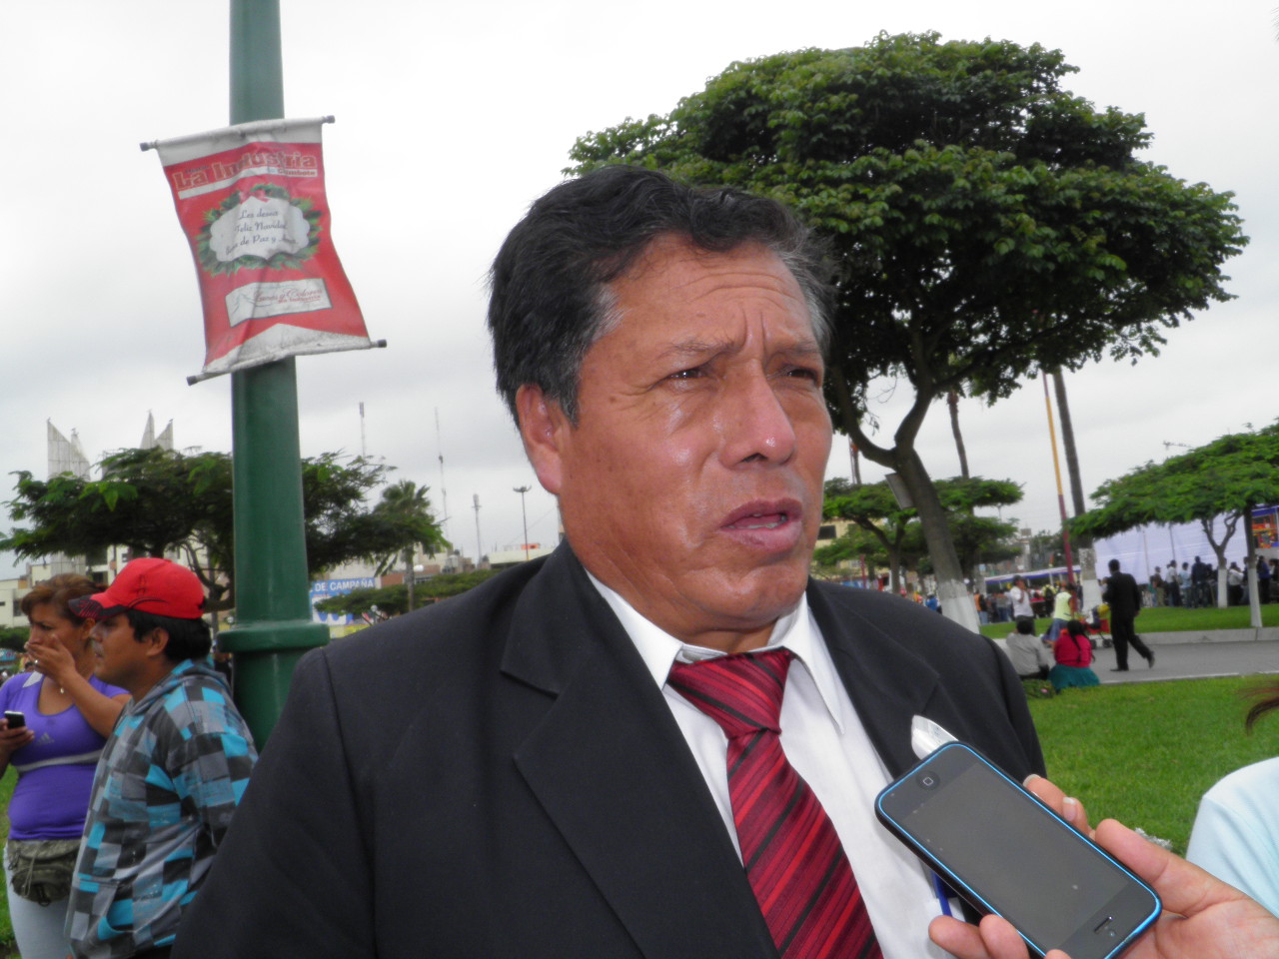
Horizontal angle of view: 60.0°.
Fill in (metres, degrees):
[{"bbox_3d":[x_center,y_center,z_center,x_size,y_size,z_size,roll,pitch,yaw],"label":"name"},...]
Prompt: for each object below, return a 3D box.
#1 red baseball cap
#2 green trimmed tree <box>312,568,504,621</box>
[{"bbox_3d":[-1.028,0.224,2.270,0.260,0.130,0.180,-2,-7,-23],"label":"red baseball cap"},{"bbox_3d":[-8.614,5.282,42.000,7.300,3.200,6.800,-4,-6,0],"label":"green trimmed tree"}]

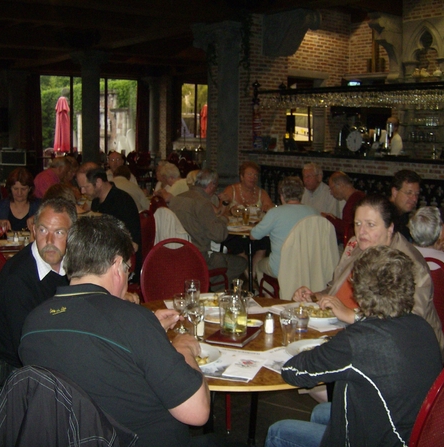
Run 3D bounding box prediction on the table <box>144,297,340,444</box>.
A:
[{"bbox_3d":[0.029,0.806,2.563,1.160,0.750,1.160,1,7,0],"label":"table"}]

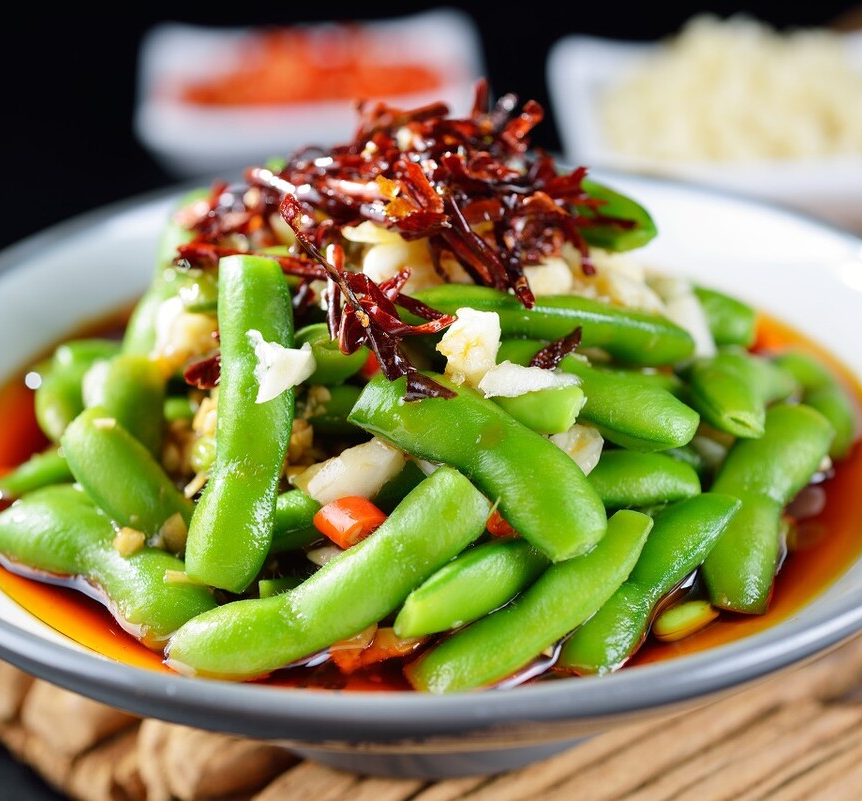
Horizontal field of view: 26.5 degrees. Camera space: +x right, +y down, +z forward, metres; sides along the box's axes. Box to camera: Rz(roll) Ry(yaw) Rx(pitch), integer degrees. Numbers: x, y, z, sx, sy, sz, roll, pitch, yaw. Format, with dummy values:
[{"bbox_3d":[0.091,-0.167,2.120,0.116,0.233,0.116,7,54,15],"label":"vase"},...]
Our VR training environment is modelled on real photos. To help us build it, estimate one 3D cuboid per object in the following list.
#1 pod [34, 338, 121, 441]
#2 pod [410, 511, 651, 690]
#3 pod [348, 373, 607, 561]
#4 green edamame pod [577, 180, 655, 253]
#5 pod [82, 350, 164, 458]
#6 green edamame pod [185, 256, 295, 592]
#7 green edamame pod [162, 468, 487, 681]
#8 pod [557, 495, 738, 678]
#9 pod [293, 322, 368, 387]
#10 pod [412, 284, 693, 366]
[{"bbox_3d":[-0.066,-0.005,0.370,0.013,0.010,0.039,29,42,11],"label":"pod"},{"bbox_3d":[0.017,0.033,0.299,0.048,0.010,0.013,-31,68,-23],"label":"pod"},{"bbox_3d":[0.007,0.010,0.303,0.049,0.010,0.014,36,74,30],"label":"pod"},{"bbox_3d":[0.022,-0.037,0.350,0.042,0.013,0.010,17,-6,4],"label":"green edamame pod"},{"bbox_3d":[-0.056,0.009,0.342,0.013,0.037,0.010,-2,-12,-9],"label":"pod"},{"bbox_3d":[-0.031,0.003,0.300,0.014,0.010,0.058,4,67,-4],"label":"green edamame pod"},{"bbox_3d":[-0.016,0.029,0.298,0.056,0.010,0.014,-26,73,-13],"label":"green edamame pod"},{"bbox_3d":[0.038,0.029,0.306,0.013,0.010,0.046,39,58,20],"label":"pod"},{"bbox_3d":[-0.018,-0.011,0.341,0.013,0.010,0.046,-2,8,-1],"label":"pod"},{"bbox_3d":[0.022,-0.013,0.332,0.052,0.012,0.010,7,11,-8],"label":"pod"}]

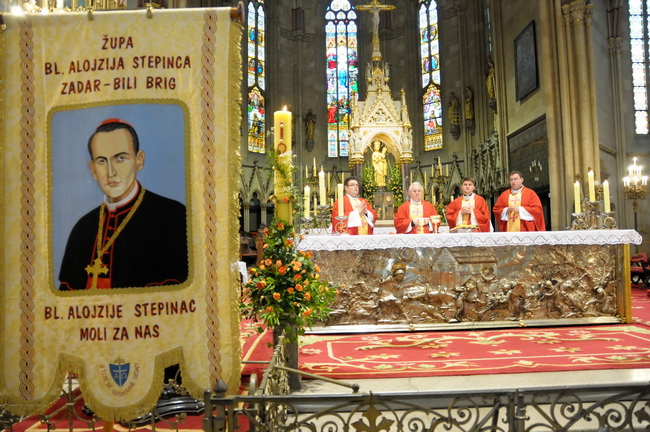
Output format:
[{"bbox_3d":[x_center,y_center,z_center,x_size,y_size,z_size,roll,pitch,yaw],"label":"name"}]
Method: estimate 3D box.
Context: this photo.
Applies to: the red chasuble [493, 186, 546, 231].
[{"bbox_3d":[2.548,0.196,6.319,0.660,1.150,0.420,-3,-4,30],"label":"red chasuble"}]

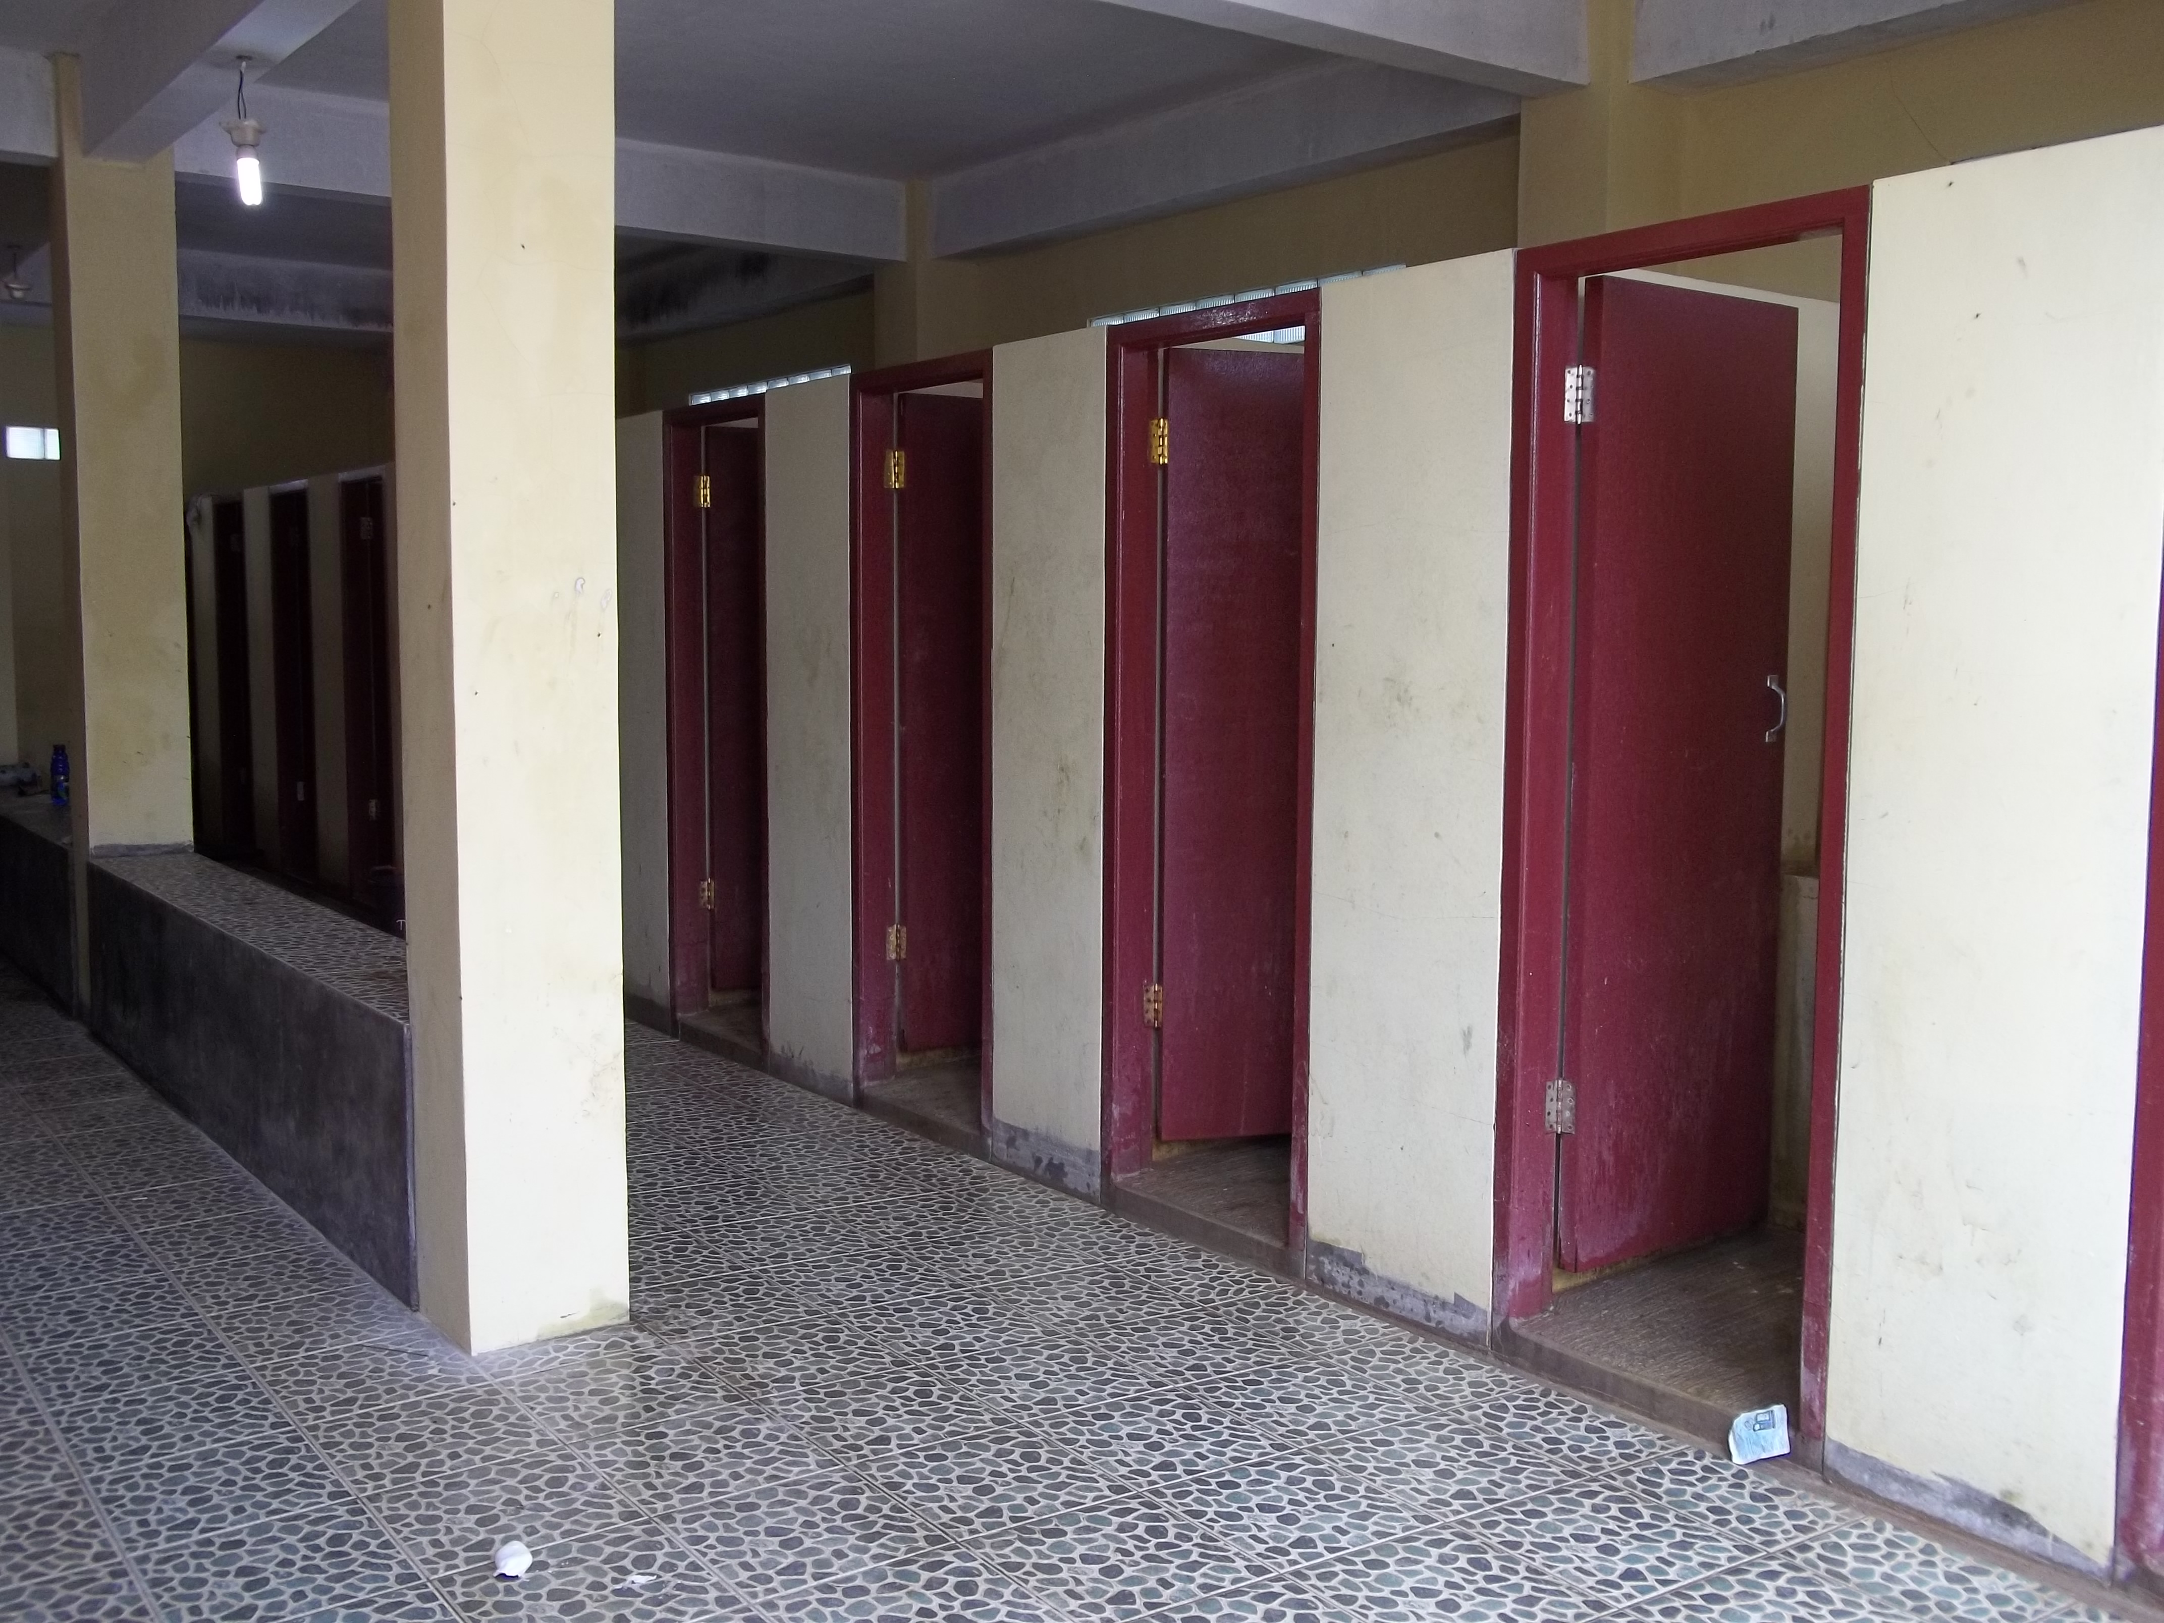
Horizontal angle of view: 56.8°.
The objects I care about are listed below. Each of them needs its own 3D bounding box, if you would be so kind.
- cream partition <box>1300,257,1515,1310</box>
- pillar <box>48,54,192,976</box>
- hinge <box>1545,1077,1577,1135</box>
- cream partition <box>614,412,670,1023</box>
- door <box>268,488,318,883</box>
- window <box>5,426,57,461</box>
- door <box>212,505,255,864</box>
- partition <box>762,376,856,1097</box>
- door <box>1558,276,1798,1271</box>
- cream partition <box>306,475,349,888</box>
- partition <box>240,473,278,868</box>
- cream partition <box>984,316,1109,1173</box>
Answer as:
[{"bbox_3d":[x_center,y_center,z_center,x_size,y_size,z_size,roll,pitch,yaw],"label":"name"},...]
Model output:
[{"bbox_3d":[0.643,-0.020,3.759,0.112,1.954,0.485,-3,6,-36],"label":"cream partition"},{"bbox_3d":[-3.046,-0.801,6.347,0.299,2.993,0.303,-3,6,-36],"label":"pillar"},{"bbox_3d":[0.853,0.534,3.582,0.060,0.100,0.030,1,5,9],"label":"hinge"},{"bbox_3d":[-1.405,-0.287,6.563,0.112,1.954,0.493,-3,6,-36],"label":"cream partition"},{"bbox_3d":[-3.831,-0.619,9.853,0.065,1.887,0.664,-3,6,-36],"label":"door"},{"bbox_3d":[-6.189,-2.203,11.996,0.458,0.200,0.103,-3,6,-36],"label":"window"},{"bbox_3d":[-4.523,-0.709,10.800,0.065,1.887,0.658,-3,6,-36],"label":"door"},{"bbox_3d":[-0.715,-0.197,5.617,0.112,1.954,0.499,-3,6,-36],"label":"partition"},{"bbox_3d":[1.107,-0.057,3.695,0.566,1.762,0.039,-3,6,-36],"label":"door"},{"bbox_3d":[-3.470,-0.556,9.389,0.112,1.954,0.516,-3,6,-36],"label":"cream partition"},{"bbox_3d":[-4.164,-0.647,10.339,0.112,1.954,0.516,-3,6,-36],"label":"partition"},{"bbox_3d":[-0.036,-0.108,4.688,0.112,1.954,0.457,-3,6,-36],"label":"cream partition"}]

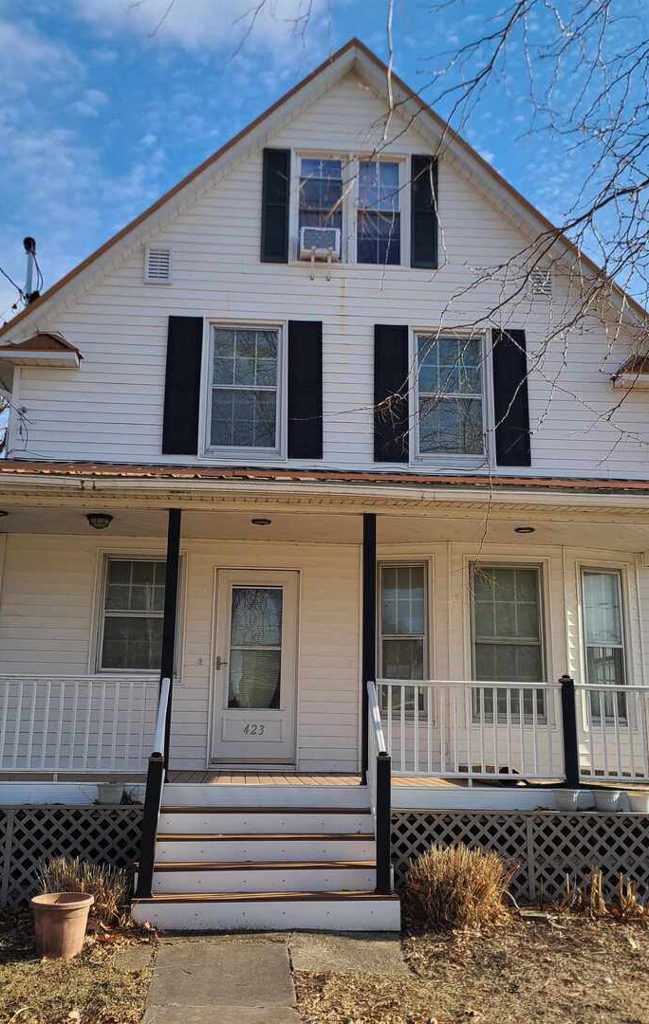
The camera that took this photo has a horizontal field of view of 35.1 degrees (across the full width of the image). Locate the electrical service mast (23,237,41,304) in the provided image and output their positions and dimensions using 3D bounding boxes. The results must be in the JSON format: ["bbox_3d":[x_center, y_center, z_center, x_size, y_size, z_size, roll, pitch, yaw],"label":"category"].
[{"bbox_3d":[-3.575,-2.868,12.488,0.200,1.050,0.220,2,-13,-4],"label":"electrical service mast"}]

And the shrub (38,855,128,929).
[{"bbox_3d":[-1.857,2.885,7.876,0.750,0.500,0.600,2,-13,-4],"label":"shrub"}]

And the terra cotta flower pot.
[{"bbox_3d":[-1.722,2.709,6.713,0.410,0.345,0.410,2,-13,-4],"label":"terra cotta flower pot"}]

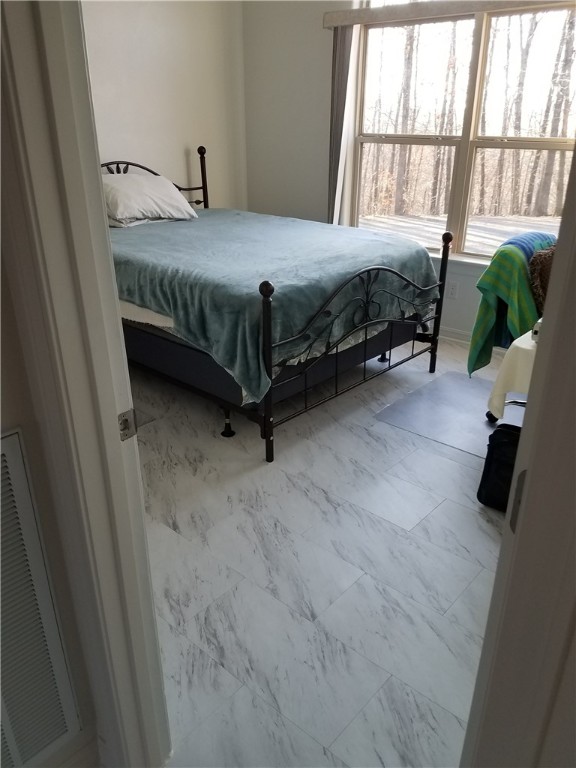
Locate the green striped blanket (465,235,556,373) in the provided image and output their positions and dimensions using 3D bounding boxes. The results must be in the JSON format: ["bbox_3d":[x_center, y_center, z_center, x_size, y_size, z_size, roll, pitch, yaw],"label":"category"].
[{"bbox_3d":[1.160,-0.429,2.967,0.380,0.720,0.380,20,30,38],"label":"green striped blanket"}]

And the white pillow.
[{"bbox_3d":[-1.038,-1.328,4.170,0.440,0.300,0.700,20,30,38],"label":"white pillow"}]

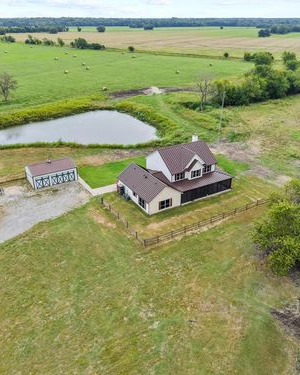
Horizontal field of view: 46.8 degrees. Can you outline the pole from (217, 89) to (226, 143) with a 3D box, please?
[{"bbox_3d":[19.400,-18.735,93.950,0.350,13.700,0.350,0,26,0],"label":"pole"}]

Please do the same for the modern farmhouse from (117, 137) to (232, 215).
[{"bbox_3d":[5.236,-3.635,68.672,20.160,8.915,12.978,-14,30,-26],"label":"modern farmhouse"}]

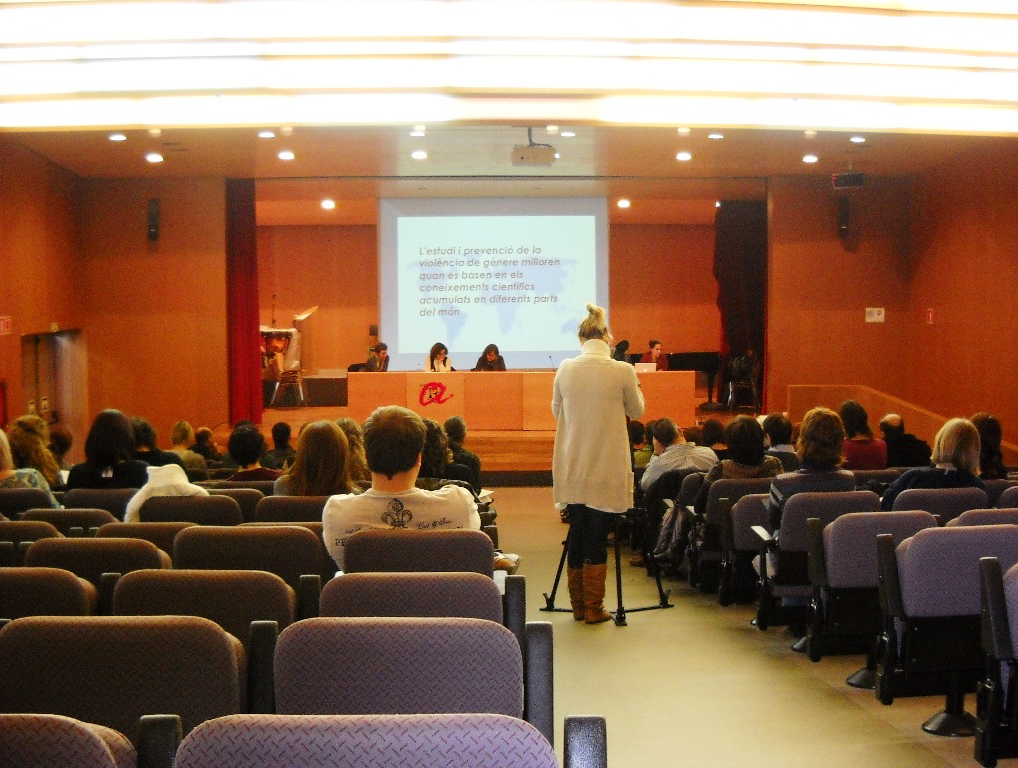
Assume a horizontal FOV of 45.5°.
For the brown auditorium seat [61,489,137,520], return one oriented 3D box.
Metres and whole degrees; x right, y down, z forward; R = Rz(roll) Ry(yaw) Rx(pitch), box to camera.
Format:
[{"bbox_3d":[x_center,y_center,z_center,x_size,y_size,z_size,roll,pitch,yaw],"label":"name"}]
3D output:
[{"bbox_3d":[-2.153,0.968,6.825,0.560,0.819,0.580,0,3,3],"label":"brown auditorium seat"}]

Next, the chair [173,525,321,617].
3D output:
[{"bbox_3d":[-0.842,0.866,4.317,0.580,0.840,0.620,0,4,4],"label":"chair"}]

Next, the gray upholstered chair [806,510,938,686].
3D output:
[{"bbox_3d":[1.568,0.922,5.324,0.550,0.781,0.500,0,3,-7],"label":"gray upholstered chair"}]

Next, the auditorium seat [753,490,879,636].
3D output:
[{"bbox_3d":[1.570,0.938,6.275,0.560,0.830,0.600,0,3,-7],"label":"auditorium seat"}]

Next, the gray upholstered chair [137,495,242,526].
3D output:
[{"bbox_3d":[-1.480,0.928,6.066,0.580,0.840,0.620,0,4,6],"label":"gray upholstered chair"}]

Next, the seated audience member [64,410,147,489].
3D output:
[{"bbox_3d":[-2.238,0.758,6.988,0.500,1.250,0.750,0,3,3],"label":"seated audience member"}]

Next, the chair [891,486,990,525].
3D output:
[{"bbox_3d":[2.120,0.930,6.330,0.540,0.800,0.580,0,3,-10],"label":"chair"}]

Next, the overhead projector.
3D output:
[{"bbox_3d":[0.256,-2.506,13.206,0.490,0.190,0.400,0,4,-3],"label":"overhead projector"}]

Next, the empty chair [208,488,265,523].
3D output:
[{"bbox_3d":[-1.557,0.978,6.966,0.580,0.840,0.620,0,4,6],"label":"empty chair"}]

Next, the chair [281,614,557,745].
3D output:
[{"bbox_3d":[-0.205,0.810,2.580,0.540,0.730,0.520,0,3,2],"label":"chair"}]

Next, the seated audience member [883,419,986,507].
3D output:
[{"bbox_3d":[2.107,0.763,6.357,0.520,1.230,0.750,-1,4,-10],"label":"seated audience member"}]

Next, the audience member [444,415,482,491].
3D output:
[{"bbox_3d":[-0.406,0.842,8.888,0.480,1.245,0.720,0,3,1],"label":"audience member"}]

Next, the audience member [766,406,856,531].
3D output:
[{"bbox_3d":[1.469,0.724,6.209,0.480,1.250,0.750,-1,4,-9],"label":"audience member"}]

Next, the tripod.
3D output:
[{"bbox_3d":[0.610,0.660,7.180,0.840,1.400,0.800,0,3,-3],"label":"tripod"}]

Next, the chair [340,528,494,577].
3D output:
[{"bbox_3d":[-0.284,0.871,4.277,0.580,0.840,0.620,0,4,3],"label":"chair"}]

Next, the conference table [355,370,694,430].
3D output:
[{"bbox_3d":[0.168,0.206,16.624,4.650,0.795,0.800,0,3,-2],"label":"conference table"}]

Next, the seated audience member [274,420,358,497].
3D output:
[{"bbox_3d":[-0.935,0.759,6.186,0.480,1.178,0.740,0,3,3],"label":"seated audience member"}]

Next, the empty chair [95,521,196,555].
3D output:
[{"bbox_3d":[-1.499,0.980,5.425,0.580,0.800,0.550,0,4,6],"label":"empty chair"}]

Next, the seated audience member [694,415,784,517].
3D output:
[{"bbox_3d":[1.440,0.810,8.100,0.520,1.200,0.800,0,3,-8],"label":"seated audience member"}]

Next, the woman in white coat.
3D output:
[{"bbox_3d":[0.513,0.450,6.910,0.530,1.790,0.420,0,3,3],"label":"woman in white coat"}]

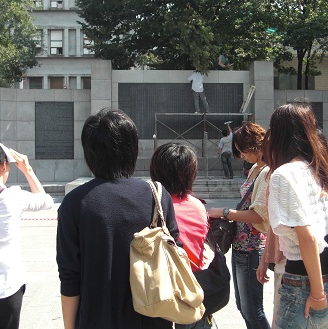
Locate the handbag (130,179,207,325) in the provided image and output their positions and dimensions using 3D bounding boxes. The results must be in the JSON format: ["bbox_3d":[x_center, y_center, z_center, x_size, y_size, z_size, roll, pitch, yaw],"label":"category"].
[{"bbox_3d":[0.015,0.310,2.050,0.190,0.490,0.310,1,2,30],"label":"handbag"}]

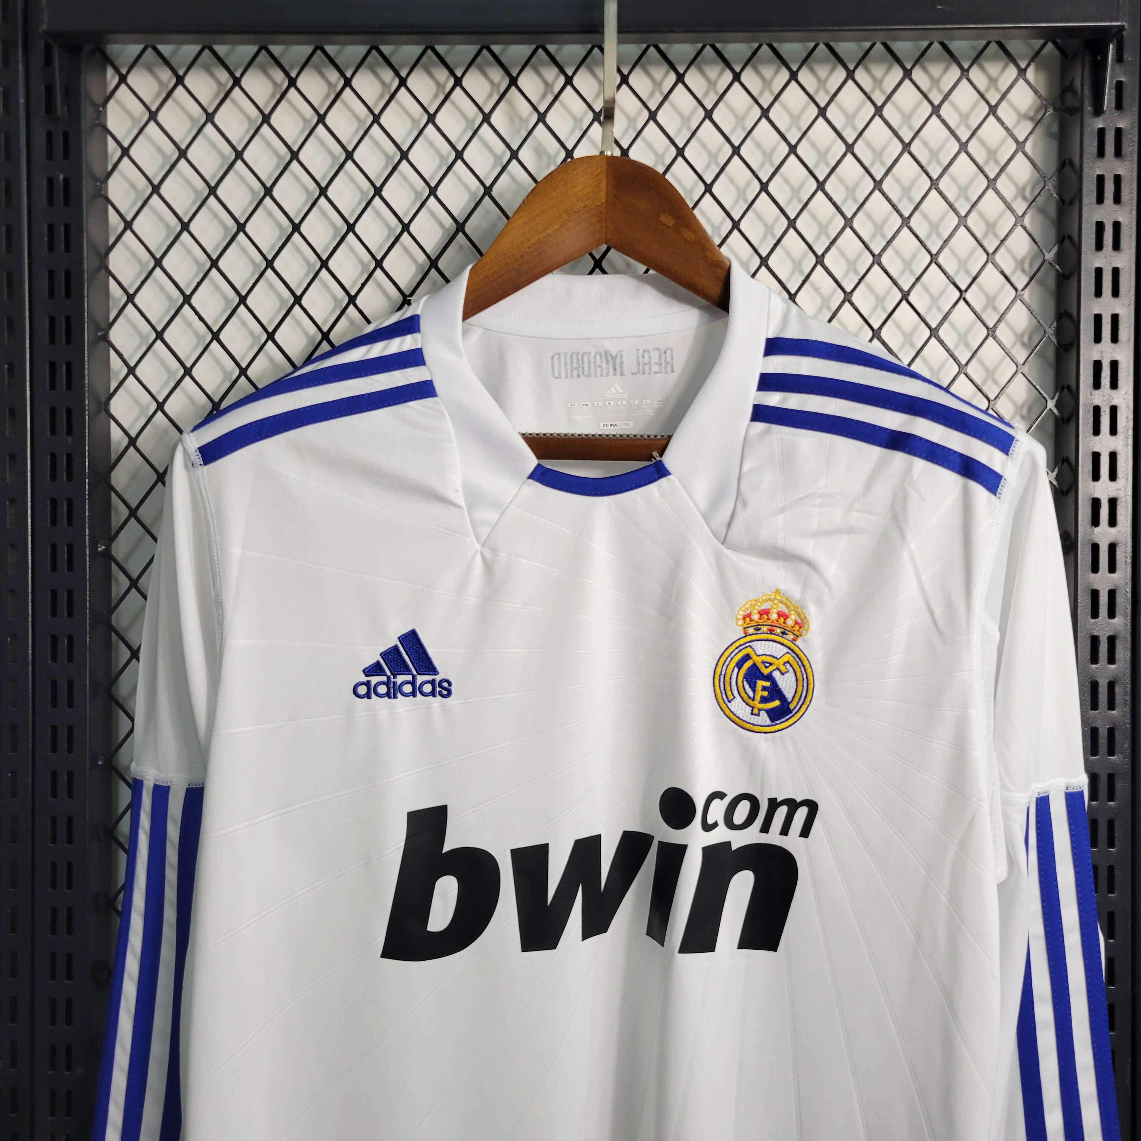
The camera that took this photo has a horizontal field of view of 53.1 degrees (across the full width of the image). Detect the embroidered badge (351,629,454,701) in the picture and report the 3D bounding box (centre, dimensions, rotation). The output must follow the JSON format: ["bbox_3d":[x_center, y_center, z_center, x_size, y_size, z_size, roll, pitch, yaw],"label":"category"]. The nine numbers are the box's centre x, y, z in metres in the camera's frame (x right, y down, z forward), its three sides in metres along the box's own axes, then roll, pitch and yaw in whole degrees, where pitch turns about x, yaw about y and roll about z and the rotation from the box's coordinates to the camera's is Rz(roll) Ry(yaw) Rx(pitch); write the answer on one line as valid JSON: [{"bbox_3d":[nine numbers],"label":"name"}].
[{"bbox_3d":[-0.095,0.053,0.645,0.058,0.040,0.004,-1,-4,8],"label":"embroidered badge"}]

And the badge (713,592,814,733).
[{"bbox_3d":[0.111,0.051,0.645,0.058,0.082,0.004,8,-5,-4],"label":"badge"}]

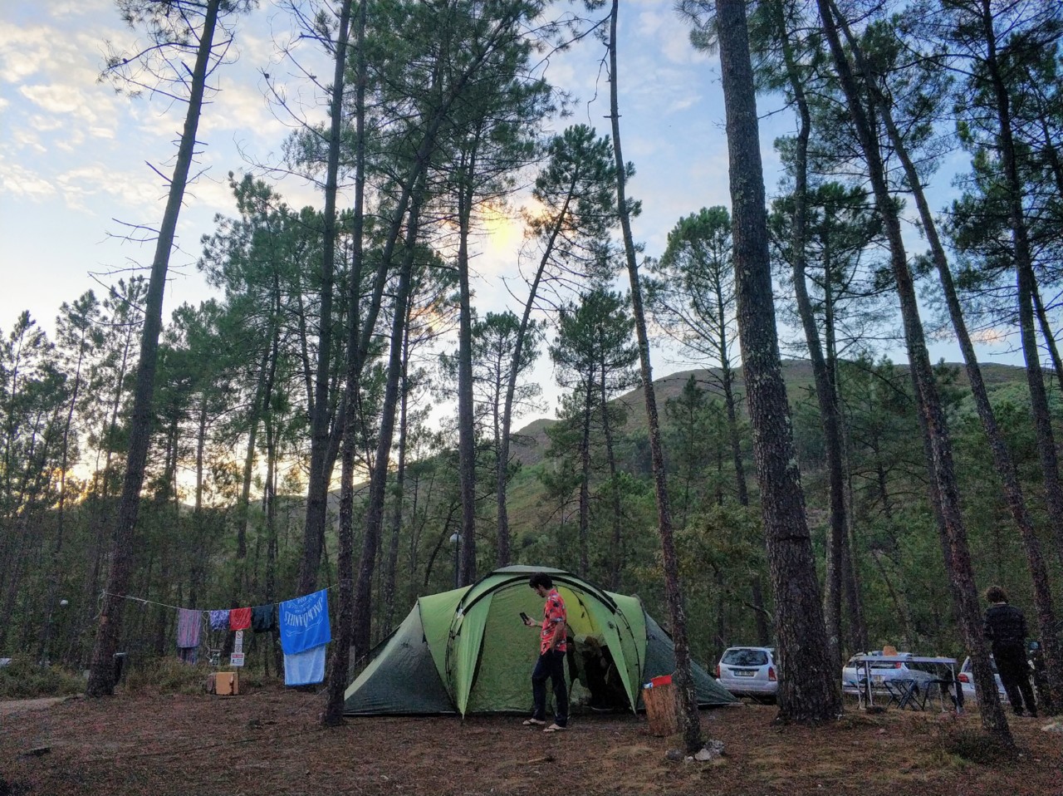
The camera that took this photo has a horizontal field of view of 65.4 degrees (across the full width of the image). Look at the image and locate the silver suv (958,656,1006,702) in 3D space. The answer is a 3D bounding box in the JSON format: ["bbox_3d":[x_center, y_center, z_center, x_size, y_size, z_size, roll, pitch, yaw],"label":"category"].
[{"bbox_3d":[11.912,6.978,20.207,1.670,1.430,4.100,-14,-22,38],"label":"silver suv"}]

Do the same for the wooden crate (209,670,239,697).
[{"bbox_3d":[-5.387,5.022,14.564,0.450,0.420,0.400,1,-18,-2],"label":"wooden crate"}]

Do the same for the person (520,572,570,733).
[{"bbox_3d":[0.168,2.924,9.563,0.560,1.720,0.500,1,-18,-3],"label":"person"}]

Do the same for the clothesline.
[{"bbox_3d":[-4.863,2.946,12.230,5.905,0.401,0.040,-12,-21,34],"label":"clothesline"}]

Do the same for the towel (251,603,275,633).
[{"bbox_3d":[-3.651,3.006,11.275,0.492,0.373,0.080,-12,-21,34],"label":"towel"}]

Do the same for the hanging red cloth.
[{"bbox_3d":[-4.060,3.092,11.564,0.489,0.287,0.060,-12,-21,34],"label":"hanging red cloth"}]

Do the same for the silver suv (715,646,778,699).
[{"bbox_3d":[6.776,7.766,23.205,1.720,1.500,4.400,-11,-20,30],"label":"silver suv"}]

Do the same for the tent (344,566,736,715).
[{"bbox_3d":[0.019,3.514,12.313,5.550,2.000,2.500,4,-18,-12],"label":"tent"}]

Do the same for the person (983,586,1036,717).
[{"bbox_3d":[6.767,3.562,11.669,0.580,1.740,0.420,-7,-19,21],"label":"person"}]

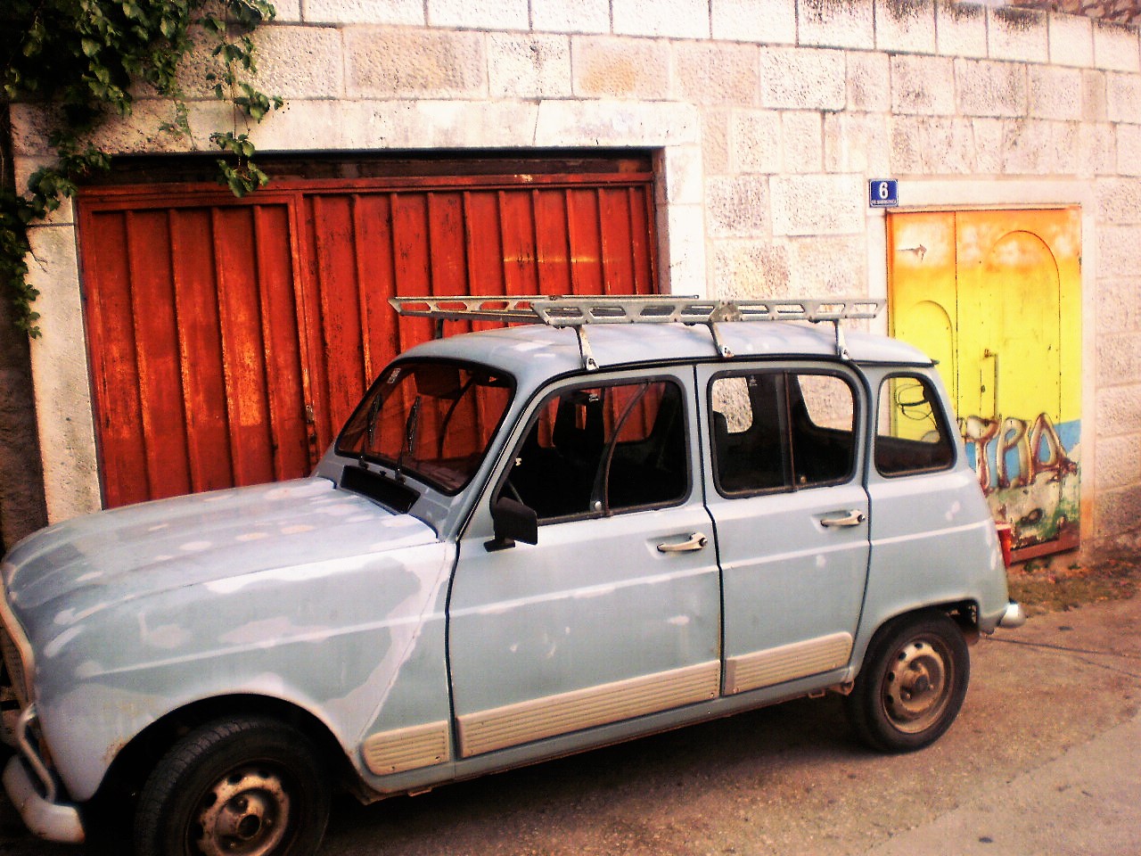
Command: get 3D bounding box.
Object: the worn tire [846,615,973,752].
[{"bbox_3d":[1.234,0.889,4.502,0.522,0.522,0.145,-6,8,-28],"label":"worn tire"}]

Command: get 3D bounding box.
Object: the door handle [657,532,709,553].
[{"bbox_3d":[0.346,0.353,3.844,0.180,0.045,0.050,-6,8,-28],"label":"door handle"}]

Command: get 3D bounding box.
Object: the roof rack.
[{"bbox_3d":[0.216,-0.366,4.533,1.390,0.210,1.190,-4,7,-28],"label":"roof rack"}]

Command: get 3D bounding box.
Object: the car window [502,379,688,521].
[{"bbox_3d":[0.064,0.062,3.781,0.675,0.385,0.040,-6,-1,-28],"label":"car window"}]

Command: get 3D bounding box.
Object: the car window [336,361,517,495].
[{"bbox_3d":[-0.517,-0.035,4.175,0.070,0.410,1.170,34,-11,-27],"label":"car window"}]

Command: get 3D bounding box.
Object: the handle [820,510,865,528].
[{"bbox_3d":[0.899,0.298,4.135,0.180,0.045,0.050,-6,8,-28],"label":"handle"}]

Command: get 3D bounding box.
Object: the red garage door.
[{"bbox_3d":[-0.673,-0.013,5.397,2.578,2.163,0.080,-7,8,-28],"label":"red garage door"}]

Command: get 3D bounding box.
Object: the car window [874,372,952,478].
[{"bbox_3d":[1.184,-0.017,4.389,0.357,0.338,0.040,-6,-1,-28],"label":"car window"}]

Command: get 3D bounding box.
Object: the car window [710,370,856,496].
[{"bbox_3d":[0.705,0.007,4.117,0.583,0.392,0.040,-6,-1,-28],"label":"car window"}]

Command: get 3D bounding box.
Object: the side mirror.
[{"bbox_3d":[-0.164,0.273,3.508,0.105,0.140,0.170,-6,8,-28],"label":"side mirror"}]

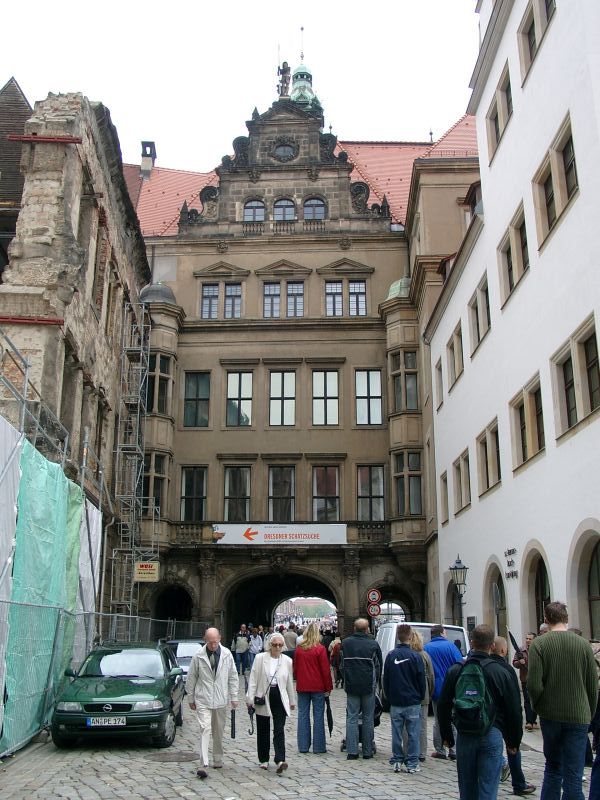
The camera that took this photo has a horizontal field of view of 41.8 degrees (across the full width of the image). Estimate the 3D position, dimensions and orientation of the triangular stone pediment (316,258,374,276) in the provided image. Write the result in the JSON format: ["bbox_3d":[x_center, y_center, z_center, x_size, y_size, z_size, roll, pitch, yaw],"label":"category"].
[{"bbox_3d":[2.409,-7.014,41.598,3.050,0.950,0.500,-1,-16,4],"label":"triangular stone pediment"}]

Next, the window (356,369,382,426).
[{"bbox_3d":[3.477,-0.178,39.888,1.360,2.850,0.280,-1,-16,4],"label":"window"}]

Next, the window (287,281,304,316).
[{"bbox_3d":[-0.225,-5.334,41.655,0.961,2.059,0.200,-1,-16,3],"label":"window"}]

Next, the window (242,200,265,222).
[{"bbox_3d":[-2.525,-10.500,43.704,1.217,1.397,0.200,-1,-16,3],"label":"window"}]

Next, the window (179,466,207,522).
[{"bbox_3d":[-4.882,4.424,36.006,1.166,2.734,0.200,-1,-17,3],"label":"window"}]

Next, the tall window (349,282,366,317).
[{"bbox_3d":[3.026,-5.341,41.351,0.900,1.960,0.250,-1,-16,4],"label":"tall window"}]

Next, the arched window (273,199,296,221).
[{"bbox_3d":[-0.912,-10.527,43.425,1.180,1.300,0.280,-1,-16,4],"label":"arched window"}]

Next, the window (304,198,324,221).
[{"bbox_3d":[0.740,-9.764,40.238,1.058,1.177,0.200,-1,-17,3],"label":"window"}]

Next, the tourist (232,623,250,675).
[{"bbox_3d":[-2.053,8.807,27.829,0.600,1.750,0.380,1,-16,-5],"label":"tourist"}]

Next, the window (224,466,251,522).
[{"bbox_3d":[-3.080,4.740,38.920,1.294,2.937,0.200,-1,-16,3],"label":"window"}]

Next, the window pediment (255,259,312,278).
[{"bbox_3d":[-0.859,-6.977,41.685,3.083,1.043,0.450,-1,-16,3],"label":"window pediment"}]

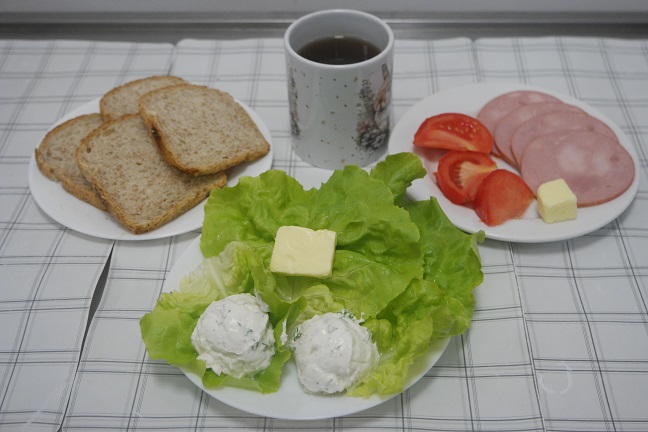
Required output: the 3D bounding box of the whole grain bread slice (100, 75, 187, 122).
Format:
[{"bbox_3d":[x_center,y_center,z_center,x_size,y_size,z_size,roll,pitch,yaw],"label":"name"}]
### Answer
[{"bbox_3d":[-0.136,-0.074,0.645,0.078,0.011,0.105,-16,52,-14],"label":"whole grain bread slice"}]

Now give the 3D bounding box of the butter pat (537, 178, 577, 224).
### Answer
[{"bbox_3d":[0.169,-0.009,0.574,0.021,0.021,0.021,-13,44,-2],"label":"butter pat"}]

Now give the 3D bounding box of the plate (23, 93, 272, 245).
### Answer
[{"bbox_3d":[-0.135,-0.041,0.630,0.188,0.020,0.188,-1,45,1],"label":"plate"}]

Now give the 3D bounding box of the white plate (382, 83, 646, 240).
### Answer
[{"bbox_3d":[0.148,-0.042,0.624,0.190,0.020,0.190,-1,45,1],"label":"white plate"}]

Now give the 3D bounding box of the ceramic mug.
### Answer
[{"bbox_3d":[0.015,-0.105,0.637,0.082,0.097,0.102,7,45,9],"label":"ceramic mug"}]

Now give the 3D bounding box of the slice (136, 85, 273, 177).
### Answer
[{"bbox_3d":[-0.093,-0.069,0.621,0.074,0.011,0.105,-15,48,-25],"label":"slice"}]

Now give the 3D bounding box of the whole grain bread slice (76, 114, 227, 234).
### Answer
[{"bbox_3d":[-0.136,-0.036,0.602,0.082,0.011,0.105,-32,62,-30],"label":"whole grain bread slice"}]

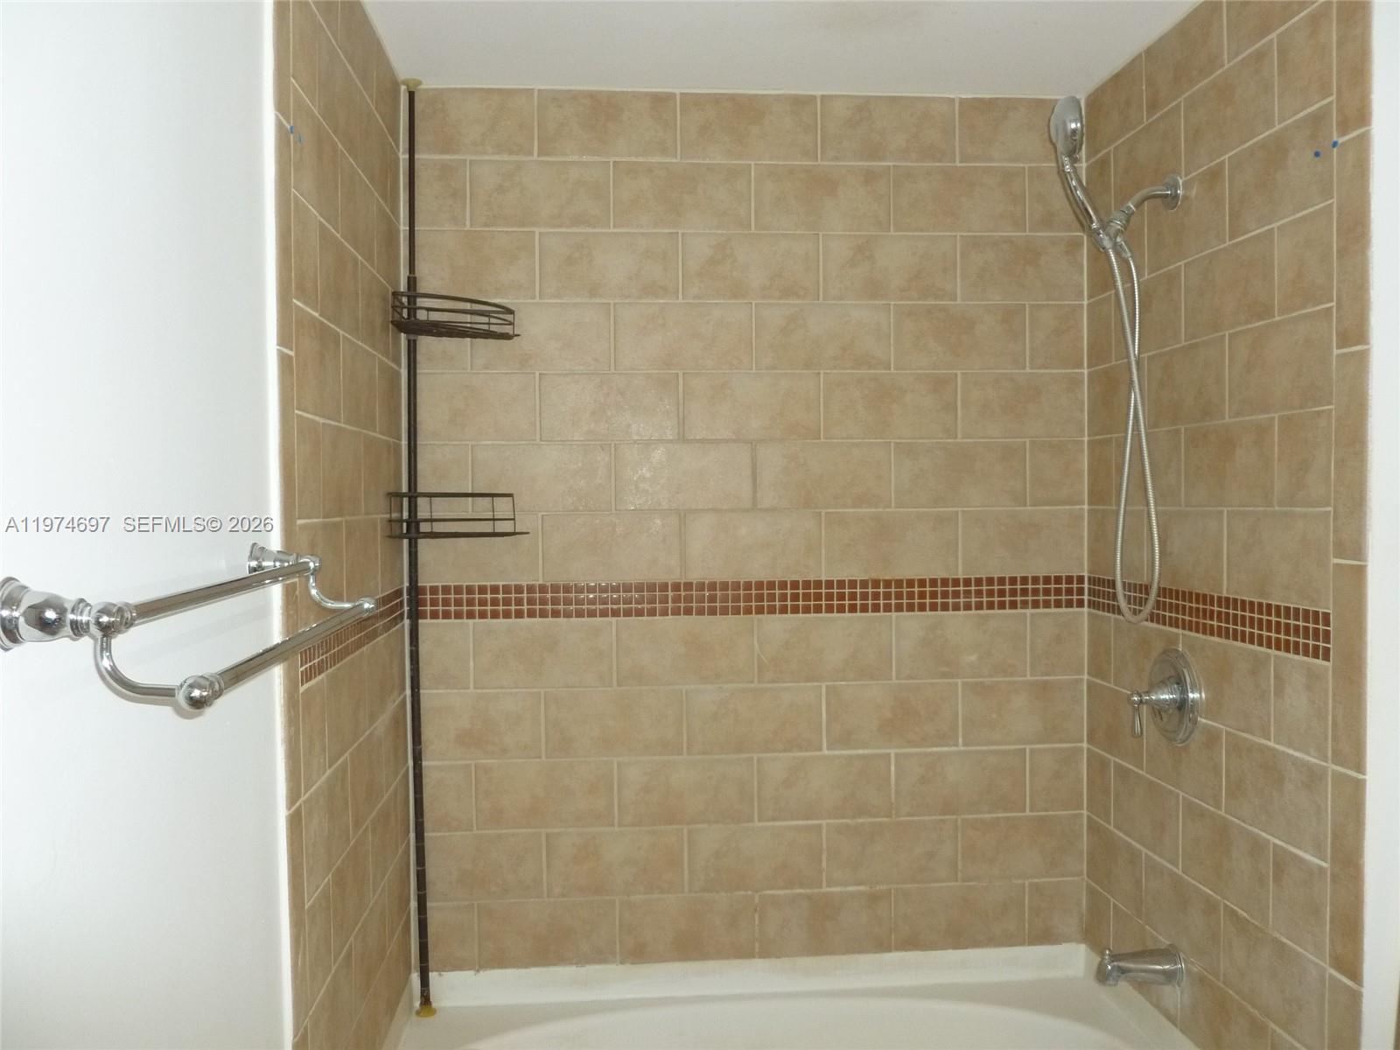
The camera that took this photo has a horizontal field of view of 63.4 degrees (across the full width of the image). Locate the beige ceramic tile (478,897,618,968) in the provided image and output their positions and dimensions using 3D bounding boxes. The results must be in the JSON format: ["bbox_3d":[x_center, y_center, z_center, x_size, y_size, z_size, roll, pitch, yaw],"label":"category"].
[{"bbox_3d":[-0.329,0.881,2.445,0.295,0.142,0.010,-1,1,-5],"label":"beige ceramic tile"}]

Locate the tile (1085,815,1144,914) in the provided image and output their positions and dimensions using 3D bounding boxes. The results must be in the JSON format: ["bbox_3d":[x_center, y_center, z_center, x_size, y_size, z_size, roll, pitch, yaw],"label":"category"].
[{"bbox_3d":[0.885,0.723,2.408,0.010,0.145,0.266,-1,1,-5],"label":"tile"}]

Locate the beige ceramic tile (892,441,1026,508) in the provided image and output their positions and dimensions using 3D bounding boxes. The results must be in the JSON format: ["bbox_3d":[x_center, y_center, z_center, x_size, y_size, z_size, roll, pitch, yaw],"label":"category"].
[{"bbox_3d":[0.580,-0.113,2.528,0.303,0.148,0.010,-1,1,-5],"label":"beige ceramic tile"}]

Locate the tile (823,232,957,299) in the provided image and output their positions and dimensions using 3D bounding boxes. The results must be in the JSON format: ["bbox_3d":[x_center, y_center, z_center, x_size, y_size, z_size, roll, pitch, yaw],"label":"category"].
[{"bbox_3d":[0.424,-0.571,2.517,0.306,0.147,0.010,-1,1,-5],"label":"tile"}]

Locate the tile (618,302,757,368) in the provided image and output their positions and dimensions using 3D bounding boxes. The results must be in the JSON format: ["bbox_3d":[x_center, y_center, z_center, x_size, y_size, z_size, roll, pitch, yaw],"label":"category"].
[{"bbox_3d":[-0.035,-0.410,2.470,0.301,0.145,0.010,-1,1,-5],"label":"tile"}]

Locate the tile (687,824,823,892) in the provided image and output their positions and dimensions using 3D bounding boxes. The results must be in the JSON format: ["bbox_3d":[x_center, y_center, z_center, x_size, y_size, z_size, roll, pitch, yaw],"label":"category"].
[{"bbox_3d":[0.122,0.729,2.482,0.296,0.142,0.010,-1,1,-5],"label":"tile"}]

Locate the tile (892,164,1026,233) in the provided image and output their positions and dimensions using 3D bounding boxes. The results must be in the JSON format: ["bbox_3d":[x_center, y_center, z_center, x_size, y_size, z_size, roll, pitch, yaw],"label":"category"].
[{"bbox_3d":[0.575,-0.724,2.515,0.303,0.148,0.010,-1,1,-5],"label":"tile"}]

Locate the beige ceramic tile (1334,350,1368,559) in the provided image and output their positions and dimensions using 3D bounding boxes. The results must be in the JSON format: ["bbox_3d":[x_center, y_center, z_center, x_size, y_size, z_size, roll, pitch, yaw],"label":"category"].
[{"bbox_3d":[0.954,-0.100,1.653,0.010,0.301,0.074,-1,1,-5],"label":"beige ceramic tile"}]

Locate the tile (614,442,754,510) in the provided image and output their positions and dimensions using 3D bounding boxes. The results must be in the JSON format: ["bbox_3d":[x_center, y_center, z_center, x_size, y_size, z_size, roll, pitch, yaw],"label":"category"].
[{"bbox_3d":[-0.034,-0.106,2.481,0.304,0.149,0.010,-1,1,-5],"label":"tile"}]

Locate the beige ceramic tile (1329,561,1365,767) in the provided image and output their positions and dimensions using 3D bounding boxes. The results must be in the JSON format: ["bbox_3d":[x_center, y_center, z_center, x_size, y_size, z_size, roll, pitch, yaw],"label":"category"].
[{"bbox_3d":[0.951,0.208,1.651,0.010,0.301,0.075,-1,1,-5],"label":"beige ceramic tile"}]

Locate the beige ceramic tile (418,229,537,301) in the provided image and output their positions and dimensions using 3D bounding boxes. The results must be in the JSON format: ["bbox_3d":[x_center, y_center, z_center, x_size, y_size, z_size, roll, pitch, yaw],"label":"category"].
[{"bbox_3d":[-0.487,-0.551,2.405,0.279,0.146,0.010,-1,1,-5],"label":"beige ceramic tile"}]

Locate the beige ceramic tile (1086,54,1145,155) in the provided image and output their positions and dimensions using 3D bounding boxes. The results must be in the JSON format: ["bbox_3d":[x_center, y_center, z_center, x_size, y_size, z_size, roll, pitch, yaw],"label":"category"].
[{"bbox_3d":[0.870,-0.864,2.371,0.010,0.137,0.271,-1,1,-5],"label":"beige ceramic tile"}]

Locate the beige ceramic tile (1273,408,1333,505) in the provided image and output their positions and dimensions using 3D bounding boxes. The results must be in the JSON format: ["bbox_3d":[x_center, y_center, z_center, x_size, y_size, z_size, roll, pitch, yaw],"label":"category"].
[{"bbox_3d":[0.942,-0.100,1.760,0.010,0.148,0.144,-1,1,-5],"label":"beige ceramic tile"}]

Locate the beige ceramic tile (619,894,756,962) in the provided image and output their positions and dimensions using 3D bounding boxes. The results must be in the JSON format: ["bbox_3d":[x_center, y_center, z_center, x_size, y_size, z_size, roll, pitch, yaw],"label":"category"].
[{"bbox_3d":[-0.027,0.890,2.496,0.300,0.144,0.010,-1,1,-5],"label":"beige ceramic tile"}]

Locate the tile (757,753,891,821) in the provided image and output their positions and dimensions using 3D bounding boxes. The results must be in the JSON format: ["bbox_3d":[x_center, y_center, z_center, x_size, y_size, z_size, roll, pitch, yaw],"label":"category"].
[{"bbox_3d":[0.274,0.574,2.487,0.297,0.146,0.010,-1,1,-5],"label":"tile"}]

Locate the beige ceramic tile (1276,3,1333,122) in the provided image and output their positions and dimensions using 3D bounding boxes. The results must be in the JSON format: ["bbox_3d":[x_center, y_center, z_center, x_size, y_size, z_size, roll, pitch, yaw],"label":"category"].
[{"bbox_3d":[0.936,-0.710,1.745,0.010,0.149,0.142,-1,1,-5],"label":"beige ceramic tile"}]

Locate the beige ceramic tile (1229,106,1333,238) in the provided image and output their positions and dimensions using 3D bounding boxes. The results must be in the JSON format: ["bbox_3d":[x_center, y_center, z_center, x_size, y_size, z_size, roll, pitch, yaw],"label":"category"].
[{"bbox_3d":[0.932,-0.559,1.823,0.010,0.148,0.293,-1,1,-5],"label":"beige ceramic tile"}]

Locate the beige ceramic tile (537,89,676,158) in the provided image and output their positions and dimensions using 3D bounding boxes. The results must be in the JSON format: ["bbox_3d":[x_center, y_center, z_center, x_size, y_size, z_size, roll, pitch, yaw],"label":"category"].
[{"bbox_3d":[-0.198,-0.855,2.429,0.297,0.141,0.010,-1,1,-5],"label":"beige ceramic tile"}]

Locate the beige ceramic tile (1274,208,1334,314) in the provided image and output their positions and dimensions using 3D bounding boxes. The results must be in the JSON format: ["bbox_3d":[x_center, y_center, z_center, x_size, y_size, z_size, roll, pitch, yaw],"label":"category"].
[{"bbox_3d":[0.936,-0.404,1.745,0.010,0.146,0.140,-1,1,-5],"label":"beige ceramic tile"}]

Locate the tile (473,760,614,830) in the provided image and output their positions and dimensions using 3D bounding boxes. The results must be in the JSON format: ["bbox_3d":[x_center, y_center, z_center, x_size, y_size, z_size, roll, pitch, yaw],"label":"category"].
[{"bbox_3d":[-0.340,0.587,2.469,0.304,0.149,0.010,-1,1,-5],"label":"tile"}]

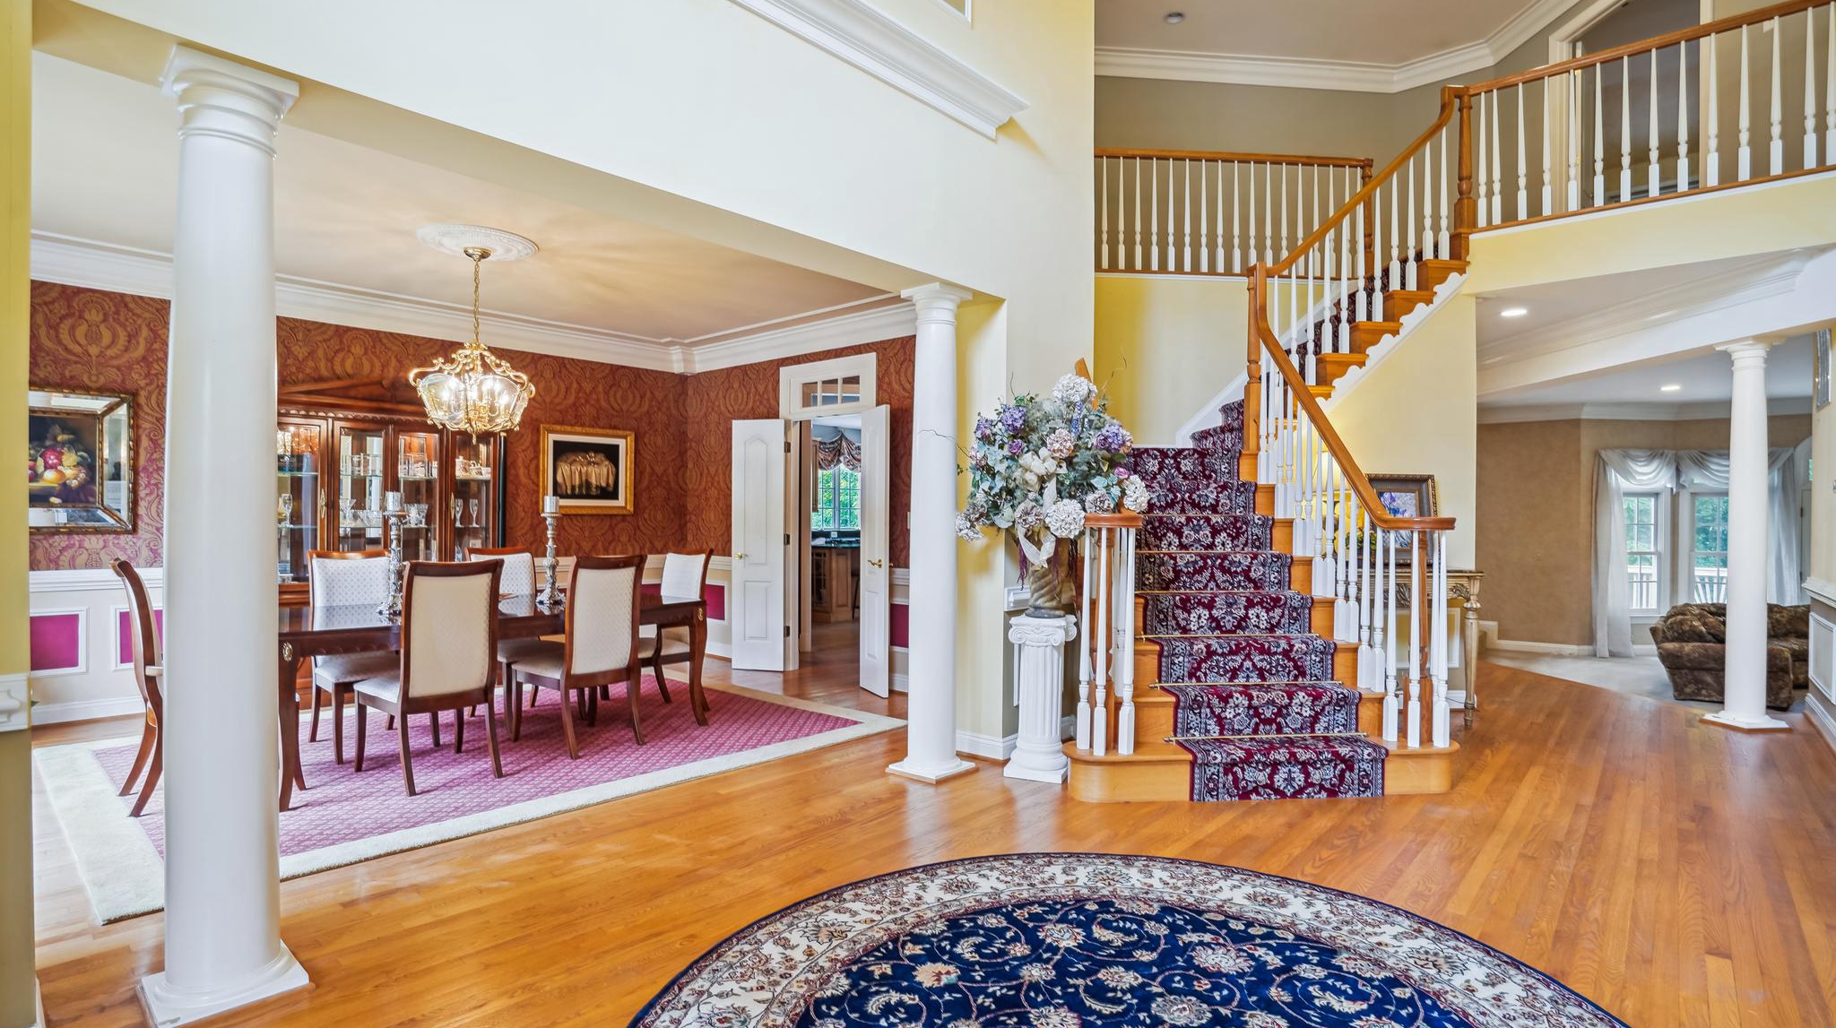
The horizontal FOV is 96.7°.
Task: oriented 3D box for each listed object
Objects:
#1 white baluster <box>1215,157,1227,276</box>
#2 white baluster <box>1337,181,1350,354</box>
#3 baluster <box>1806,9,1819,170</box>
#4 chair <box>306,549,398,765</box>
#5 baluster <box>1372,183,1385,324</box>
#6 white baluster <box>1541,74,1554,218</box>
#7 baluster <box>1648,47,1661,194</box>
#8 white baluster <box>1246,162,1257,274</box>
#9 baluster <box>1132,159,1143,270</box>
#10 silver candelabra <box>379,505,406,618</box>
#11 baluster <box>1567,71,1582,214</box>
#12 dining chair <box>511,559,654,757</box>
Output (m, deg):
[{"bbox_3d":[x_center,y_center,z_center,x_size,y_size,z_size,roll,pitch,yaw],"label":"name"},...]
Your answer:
[{"bbox_3d":[2.327,-2.293,6.274,0.038,0.870,0.038,0,1,-6],"label":"white baluster"},{"bbox_3d":[2.590,-1.390,4.960,0.041,0.880,0.041,0,0,-9],"label":"white baluster"},{"bbox_3d":[4.613,-2.191,4.210,0.041,0.850,0.041,0,0,39],"label":"baluster"},{"bbox_3d":[-3.000,0.742,4.484,0.660,1.060,0.500,1,1,41],"label":"chair"},{"bbox_3d":[2.932,-1.656,5.196,0.043,0.860,0.043,1,1,39],"label":"baluster"},{"bbox_3d":[3.767,-2.194,4.880,0.041,0.850,0.041,0,0,39],"label":"white baluster"},{"bbox_3d":[4.267,-2.269,4.720,0.042,0.870,0.042,1,1,39],"label":"baluster"},{"bbox_3d":[2.577,-2.278,6.288,0.043,0.867,0.043,0,0,-3],"label":"white baluster"},{"bbox_3d":[1.678,-2.295,6.207,0.038,0.870,0.038,0,1,-6],"label":"baluster"},{"bbox_3d":[-2.618,0.210,4.080,0.140,0.570,0.140,0,0,43],"label":"silver candelabra"},{"bbox_3d":[3.992,-2.273,4.956,0.042,0.870,0.042,1,1,39],"label":"baluster"},{"bbox_3d":[-1.816,0.726,4.436,0.610,1.030,0.500,0,0,40],"label":"dining chair"}]

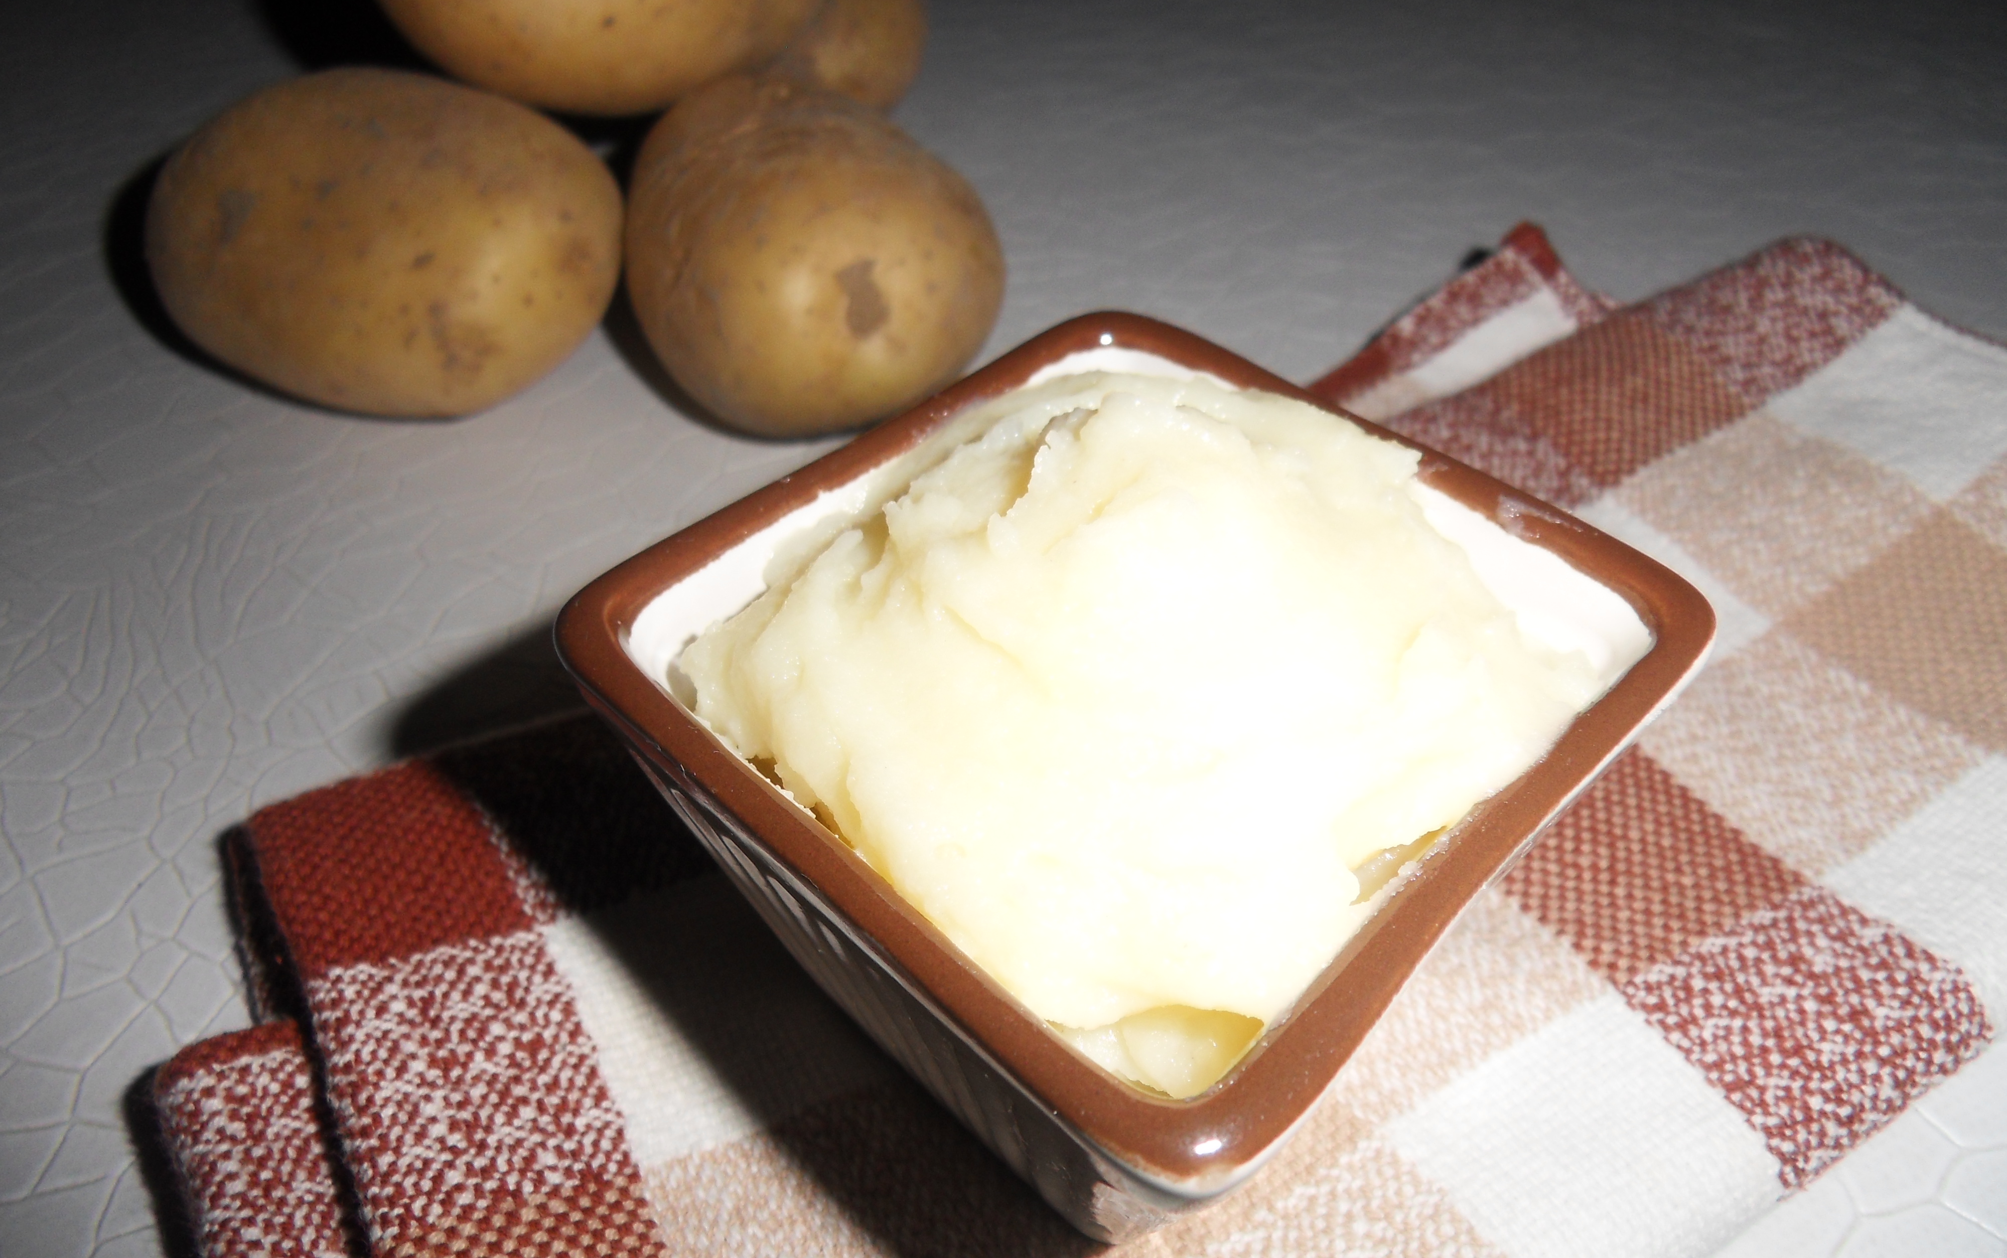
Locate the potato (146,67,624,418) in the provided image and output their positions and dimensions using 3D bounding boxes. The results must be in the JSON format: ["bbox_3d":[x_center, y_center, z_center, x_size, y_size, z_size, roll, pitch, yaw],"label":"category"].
[{"bbox_3d":[-0.116,-0.074,0.267,0.087,0.062,0.069,-2,45,-3],"label":"potato"}]

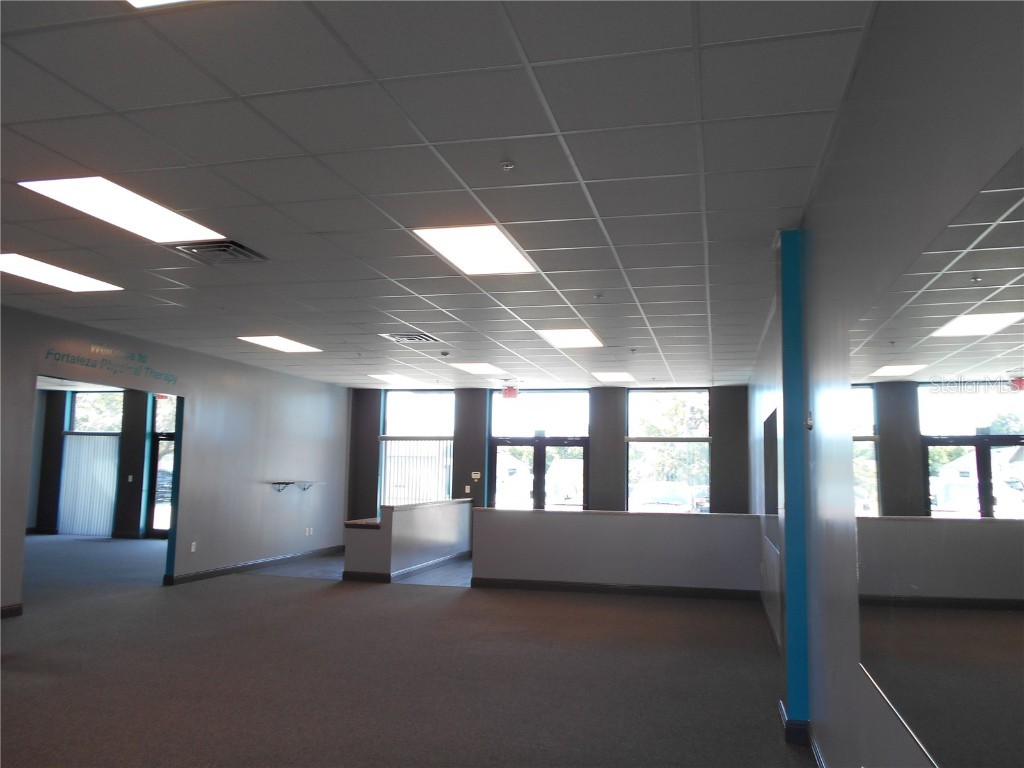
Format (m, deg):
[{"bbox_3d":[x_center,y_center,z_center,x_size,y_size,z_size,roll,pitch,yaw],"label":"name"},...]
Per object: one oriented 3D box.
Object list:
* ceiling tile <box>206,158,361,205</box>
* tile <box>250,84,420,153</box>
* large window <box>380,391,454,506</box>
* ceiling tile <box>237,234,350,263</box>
[{"bbox_3d":[-1.197,-1.092,4.113,0.600,0.020,0.595,0,-6,15],"label":"ceiling tile"},{"bbox_3d":[-0.750,-1.155,3.371,0.605,0.020,0.605,0,-6,15],"label":"tile"},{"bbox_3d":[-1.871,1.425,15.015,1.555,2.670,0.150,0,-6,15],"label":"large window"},{"bbox_3d":[-1.485,-0.958,5.421,0.600,0.020,0.595,0,-6,15],"label":"ceiling tile"}]

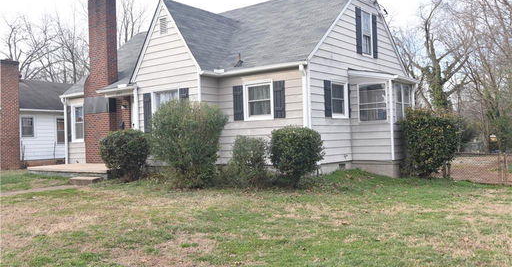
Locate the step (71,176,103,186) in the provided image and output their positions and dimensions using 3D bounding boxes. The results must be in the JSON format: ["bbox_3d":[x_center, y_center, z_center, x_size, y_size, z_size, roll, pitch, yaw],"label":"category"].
[{"bbox_3d":[-5.170,1.475,15.150,1.140,0.170,0.370,-3,-1,37],"label":"step"}]

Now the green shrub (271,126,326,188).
[{"bbox_3d":[1.022,0.566,12.250,1.320,1.520,1.300,-2,-1,0],"label":"green shrub"}]

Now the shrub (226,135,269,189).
[{"bbox_3d":[-0.247,0.729,12.950,1.140,1.340,1.080,-2,-1,0],"label":"shrub"}]

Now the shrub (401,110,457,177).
[{"bbox_3d":[5.056,0.262,14.500,1.660,2.030,1.600,-3,-1,37],"label":"shrub"}]

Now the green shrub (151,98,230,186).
[{"bbox_3d":[-1.777,0.267,13.300,2.050,2.340,1.850,-3,-1,37],"label":"green shrub"}]

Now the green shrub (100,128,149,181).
[{"bbox_3d":[-3.934,0.663,15.000,1.480,1.560,1.420,-3,-1,37],"label":"green shrub"}]

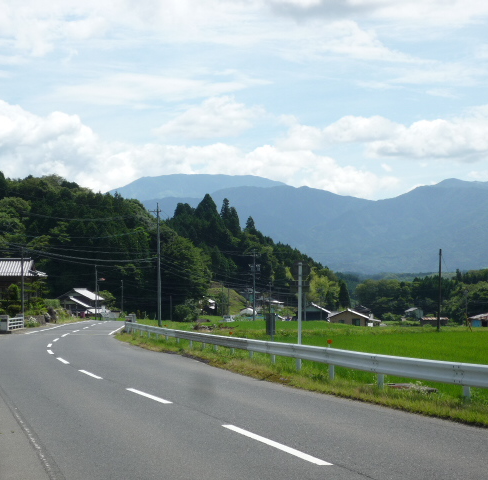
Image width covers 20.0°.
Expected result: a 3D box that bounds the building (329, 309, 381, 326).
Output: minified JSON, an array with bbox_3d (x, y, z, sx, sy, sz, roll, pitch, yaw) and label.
[{"bbox_3d":[20.170,14.376,254.250,9.200,3.447,8.500,0,-3,0],"label":"building"}]

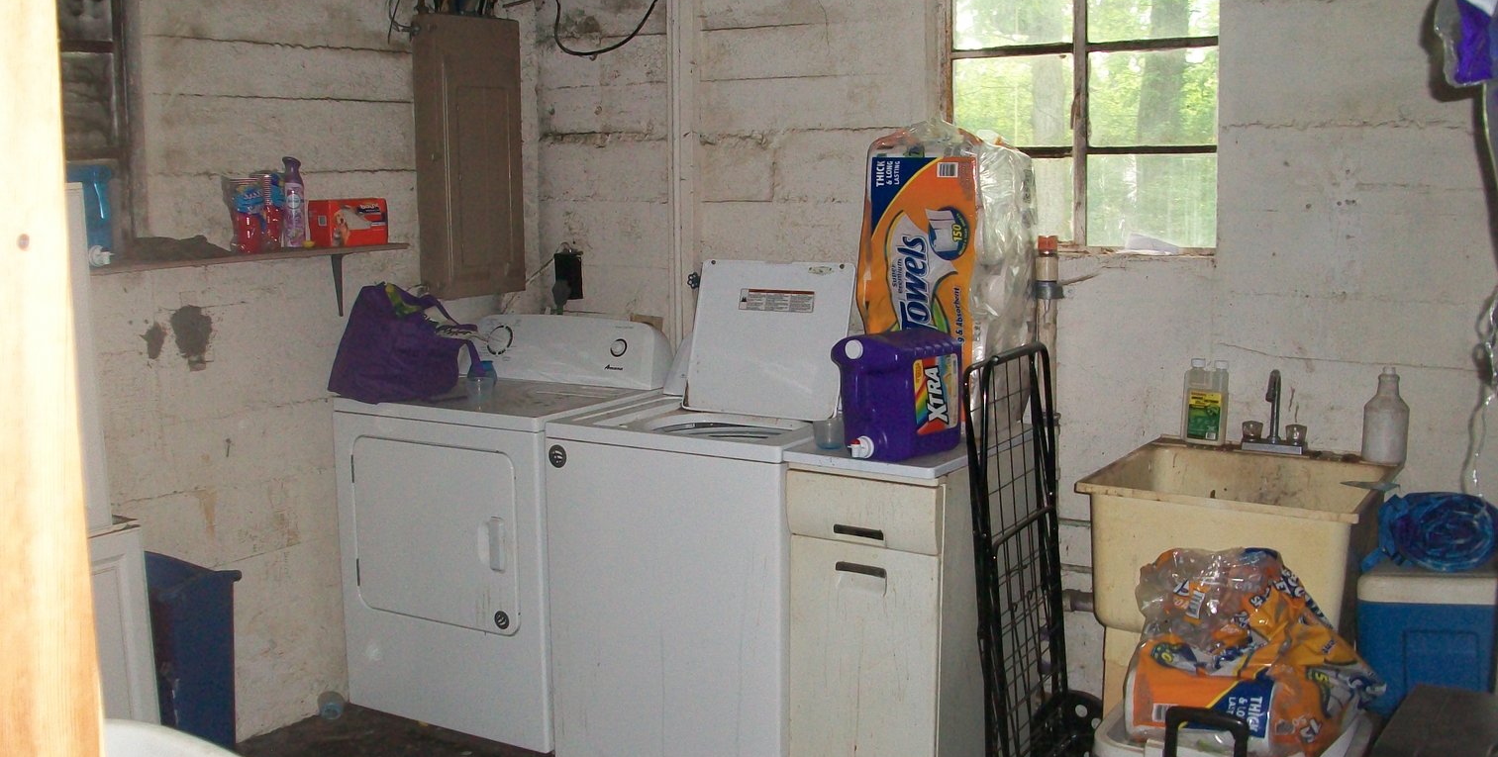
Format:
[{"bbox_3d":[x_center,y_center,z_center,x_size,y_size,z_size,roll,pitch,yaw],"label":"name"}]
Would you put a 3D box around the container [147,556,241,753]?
[{"bbox_3d":[-1.430,0.764,3.390,0.430,0.620,0.310,5,10,31],"label":"container"}]

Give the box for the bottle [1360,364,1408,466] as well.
[{"bbox_3d":[1.534,0.086,3.546,0.105,0.228,0.105,5,10,30],"label":"bottle"}]

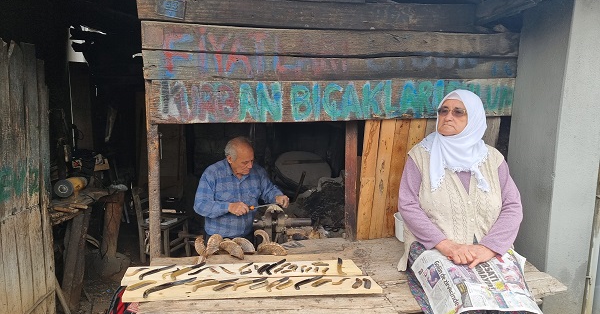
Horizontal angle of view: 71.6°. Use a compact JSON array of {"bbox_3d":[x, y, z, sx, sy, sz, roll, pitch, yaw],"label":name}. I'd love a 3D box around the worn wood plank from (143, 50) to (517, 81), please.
[{"bbox_3d":[0.301,-0.511,2.373,2.237,0.134,0.045,-3,10,-16],"label":"worn wood plank"}]

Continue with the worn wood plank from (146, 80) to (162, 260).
[{"bbox_3d":[-0.854,0.132,2.446,0.070,1.147,0.060,-1,7,-13],"label":"worn wood plank"}]

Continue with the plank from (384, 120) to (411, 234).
[{"bbox_3d":[0.600,0.137,2.622,0.082,0.768,0.028,3,8,-17],"label":"plank"}]

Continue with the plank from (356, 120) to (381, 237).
[{"bbox_3d":[0.455,0.162,2.768,0.088,0.839,0.025,2,6,-13],"label":"plank"}]

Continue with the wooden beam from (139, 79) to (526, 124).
[{"bbox_3d":[0.306,-0.329,2.402,2.217,0.227,0.040,-3,10,-16],"label":"wooden beam"}]

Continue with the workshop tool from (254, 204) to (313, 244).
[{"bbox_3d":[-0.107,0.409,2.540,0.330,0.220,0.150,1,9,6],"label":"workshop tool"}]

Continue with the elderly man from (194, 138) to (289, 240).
[{"bbox_3d":[-0.411,0.491,2.851,0.500,1.250,0.480,-3,8,-32],"label":"elderly man"}]

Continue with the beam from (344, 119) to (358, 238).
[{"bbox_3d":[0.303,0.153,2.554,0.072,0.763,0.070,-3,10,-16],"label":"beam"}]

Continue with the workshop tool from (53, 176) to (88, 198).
[{"bbox_3d":[-1.582,0.208,2.880,0.130,0.135,0.250,0,6,-2],"label":"workshop tool"}]

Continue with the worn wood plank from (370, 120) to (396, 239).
[{"bbox_3d":[0.553,0.156,2.791,0.091,0.832,0.025,3,6,-14],"label":"worn wood plank"}]

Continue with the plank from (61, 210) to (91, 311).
[{"bbox_3d":[-1.465,0.681,2.720,0.110,0.669,0.080,7,6,-14],"label":"plank"}]

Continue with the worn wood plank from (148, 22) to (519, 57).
[{"bbox_3d":[0.300,-0.652,2.350,2.239,0.140,0.045,-3,10,-16],"label":"worn wood plank"}]

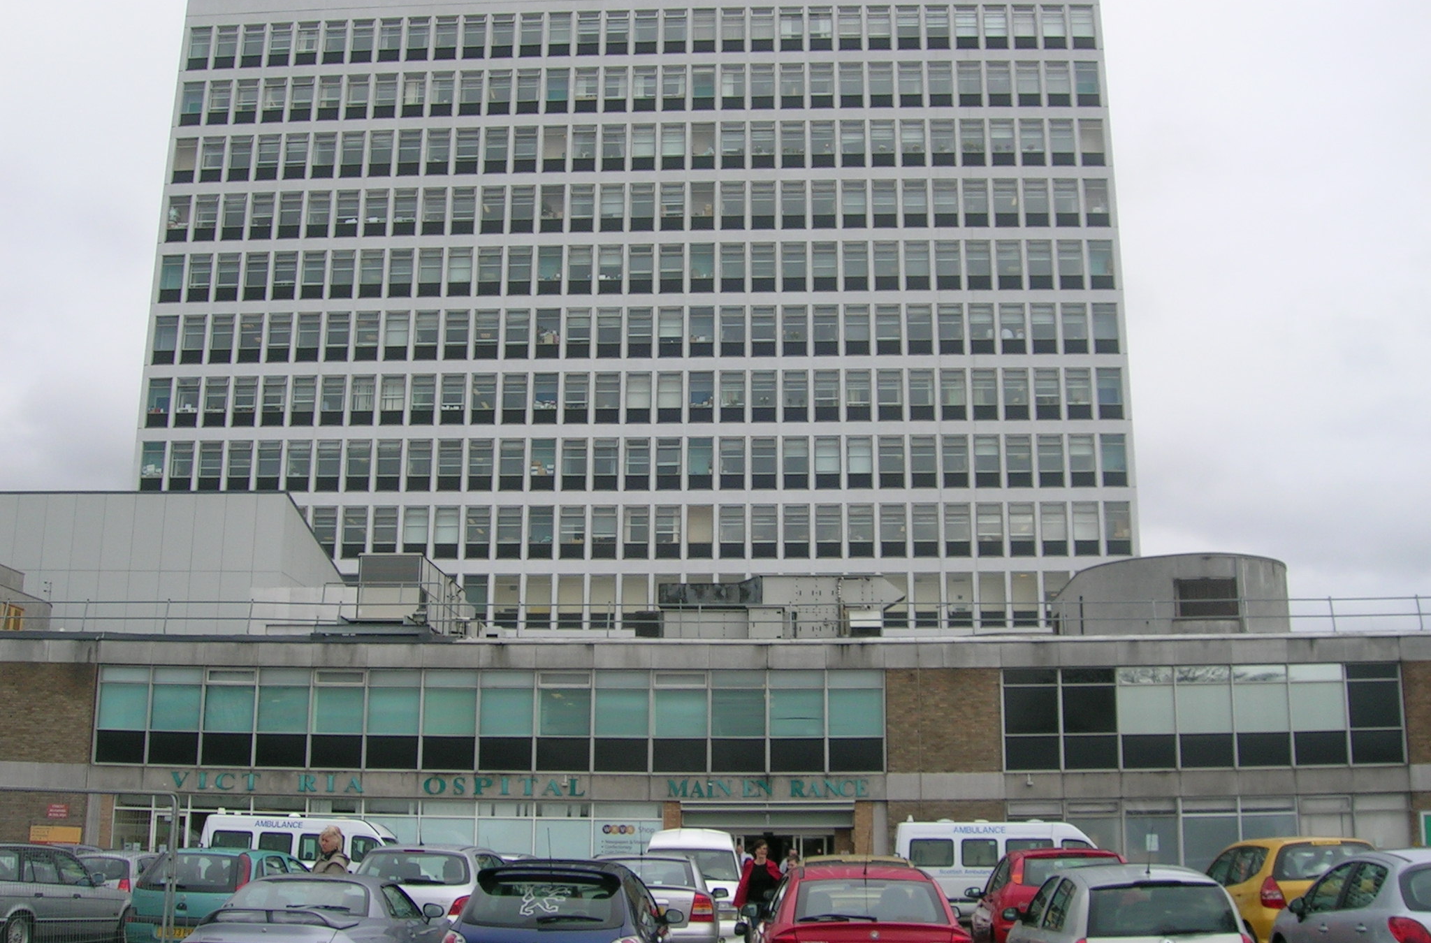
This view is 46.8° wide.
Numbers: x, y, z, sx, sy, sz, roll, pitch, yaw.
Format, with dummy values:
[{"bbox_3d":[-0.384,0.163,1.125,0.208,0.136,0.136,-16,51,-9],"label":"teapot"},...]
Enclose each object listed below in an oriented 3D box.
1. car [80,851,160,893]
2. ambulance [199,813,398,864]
[{"bbox_3d":[-11.996,8.592,34.118,1.680,1.460,3.950,0,-13,3],"label":"car"},{"bbox_3d":[-8.526,8.875,36.500,5.200,2.400,2.000,0,-15,3],"label":"ambulance"}]

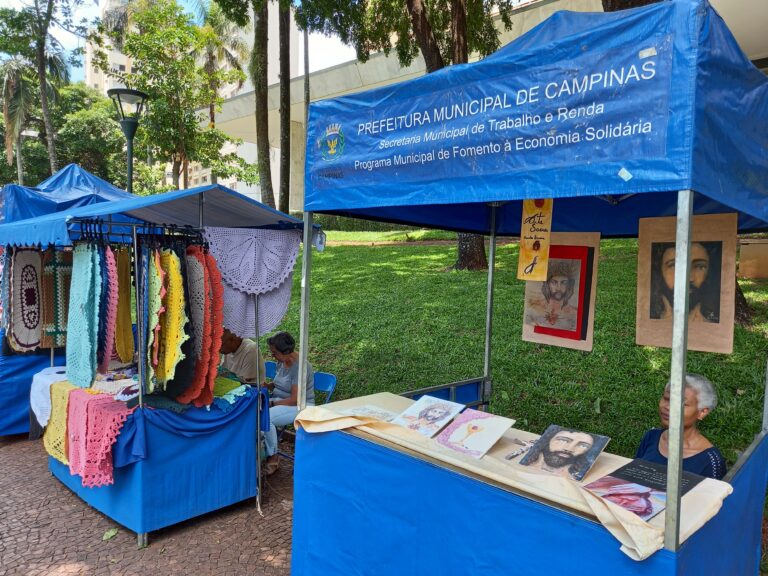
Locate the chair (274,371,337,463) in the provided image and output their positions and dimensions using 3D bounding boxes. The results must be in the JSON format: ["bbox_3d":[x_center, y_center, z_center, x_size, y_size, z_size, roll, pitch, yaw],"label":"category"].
[{"bbox_3d":[-0.700,1.086,4.510,0.440,0.800,0.470,3,3,41],"label":"chair"}]

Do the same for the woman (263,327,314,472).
[{"bbox_3d":[-0.780,0.911,4.460,0.470,1.150,0.700,3,3,45],"label":"woman"}]

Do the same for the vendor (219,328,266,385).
[{"bbox_3d":[-1.250,0.880,4.800,0.500,1.170,0.740,3,3,45],"label":"vendor"}]

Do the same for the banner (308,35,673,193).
[{"bbox_3d":[0.233,-0.584,2.056,1.530,0.370,0.040,4,3,42],"label":"banner"}]

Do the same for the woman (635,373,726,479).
[{"bbox_3d":[1.210,0.991,2.280,0.460,1.220,0.650,3,3,38],"label":"woman"}]

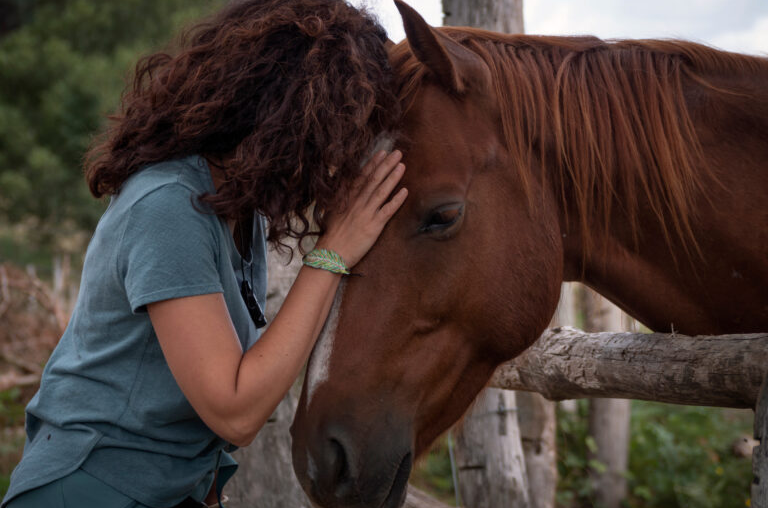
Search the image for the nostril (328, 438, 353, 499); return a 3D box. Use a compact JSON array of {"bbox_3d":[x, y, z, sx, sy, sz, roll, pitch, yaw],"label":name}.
[{"bbox_3d":[-0.055,0.272,3.450,0.036,0.076,0.032,-7,0,24],"label":"nostril"}]

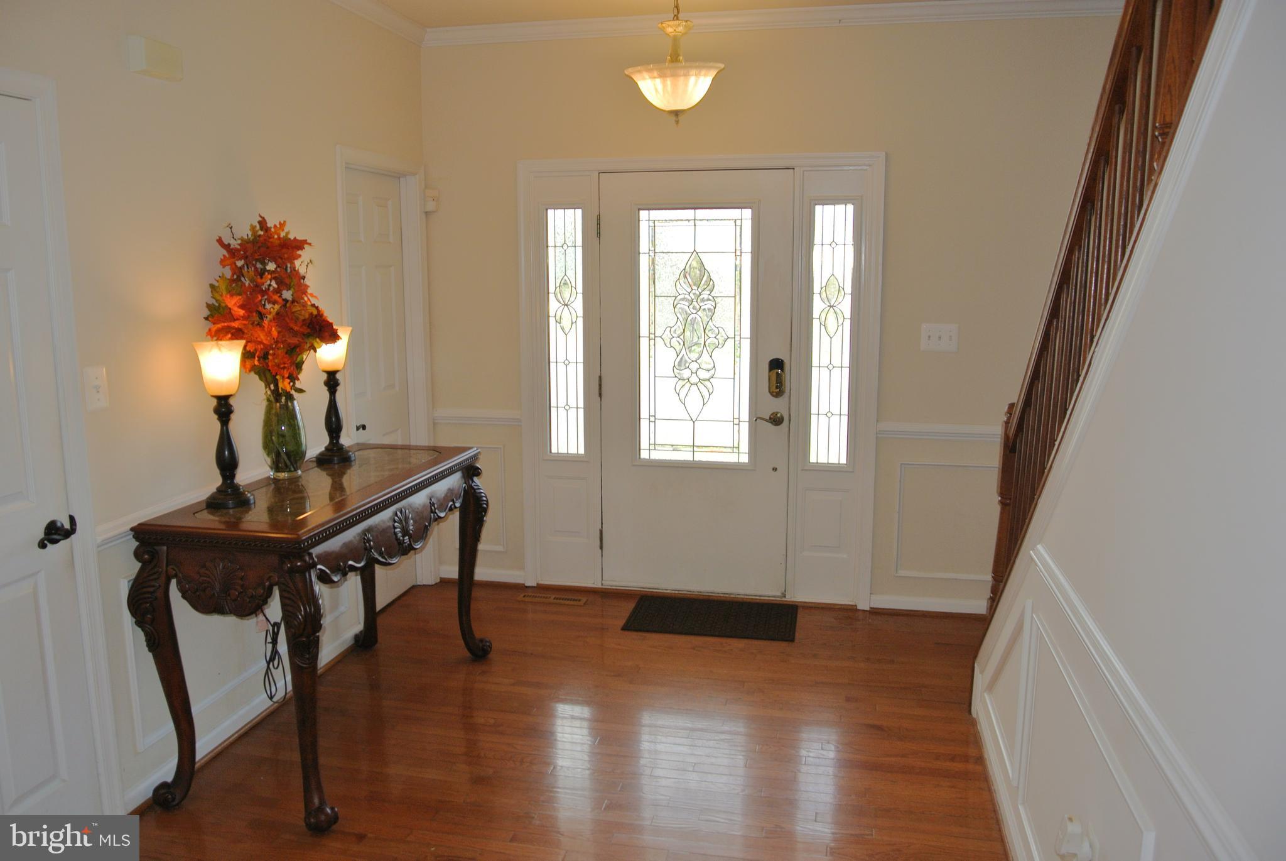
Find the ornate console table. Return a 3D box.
[{"bbox_3d":[-1.044,0.604,3.393,0.570,0.872,1.370,2,9,11],"label":"ornate console table"}]

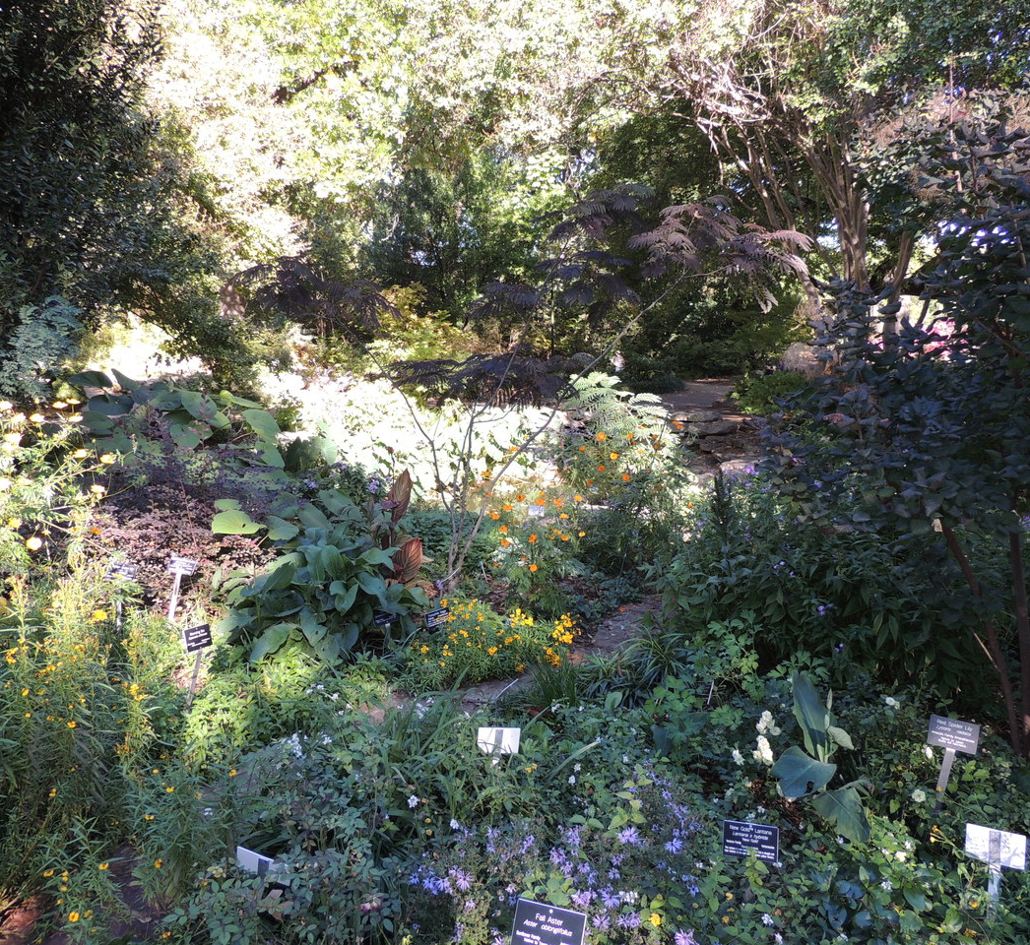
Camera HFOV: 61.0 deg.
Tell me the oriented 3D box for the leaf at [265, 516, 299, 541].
[{"bbox_3d":[-1.237,0.300,4.650,0.157,0.102,0.140,-2,9,-10],"label":"leaf"}]

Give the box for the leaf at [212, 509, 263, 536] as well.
[{"bbox_3d":[-1.503,0.269,4.750,0.237,0.101,0.200,-2,9,-10],"label":"leaf"}]

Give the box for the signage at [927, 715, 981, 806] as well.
[{"bbox_3d":[1.379,0.909,2.750,0.135,0.258,0.050,5,10,31],"label":"signage"}]

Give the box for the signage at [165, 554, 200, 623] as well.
[{"bbox_3d":[-1.634,0.576,4.300,0.135,0.347,0.050,1,9,5],"label":"signage"}]

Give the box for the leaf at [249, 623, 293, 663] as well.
[{"bbox_3d":[-1.113,0.780,4.000,0.171,0.129,0.160,-2,9,-10],"label":"leaf"}]

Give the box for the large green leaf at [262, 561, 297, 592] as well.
[{"bbox_3d":[-1.131,0.498,4.200,0.148,0.097,0.150,-2,9,-10],"label":"large green leaf"}]

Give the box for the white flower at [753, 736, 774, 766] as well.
[{"bbox_3d":[0.768,0.862,2.700,0.051,0.066,0.055,2,9,10],"label":"white flower"}]

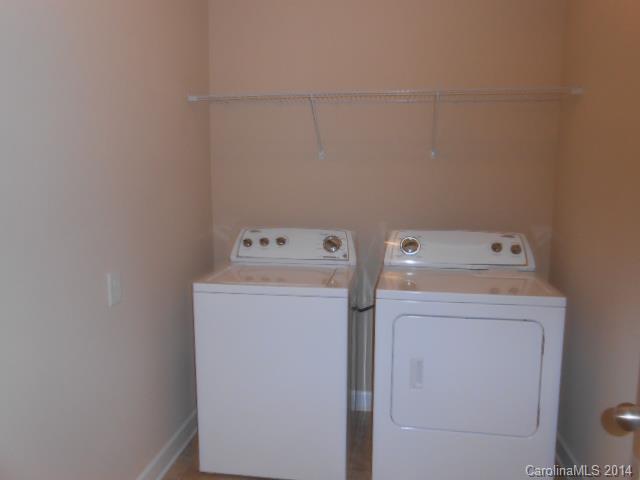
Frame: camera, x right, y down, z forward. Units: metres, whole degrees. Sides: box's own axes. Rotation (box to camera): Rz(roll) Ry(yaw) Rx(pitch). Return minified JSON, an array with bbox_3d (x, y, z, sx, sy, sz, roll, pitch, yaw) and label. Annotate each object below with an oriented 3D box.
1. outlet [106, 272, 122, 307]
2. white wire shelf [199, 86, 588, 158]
[{"bbox_3d":[-0.772,0.187,1.808,0.012,0.118,0.078,1,8,8],"label":"outlet"},{"bbox_3d":[0.284,-0.577,2.477,1.880,0.307,0.304,1,8,8],"label":"white wire shelf"}]

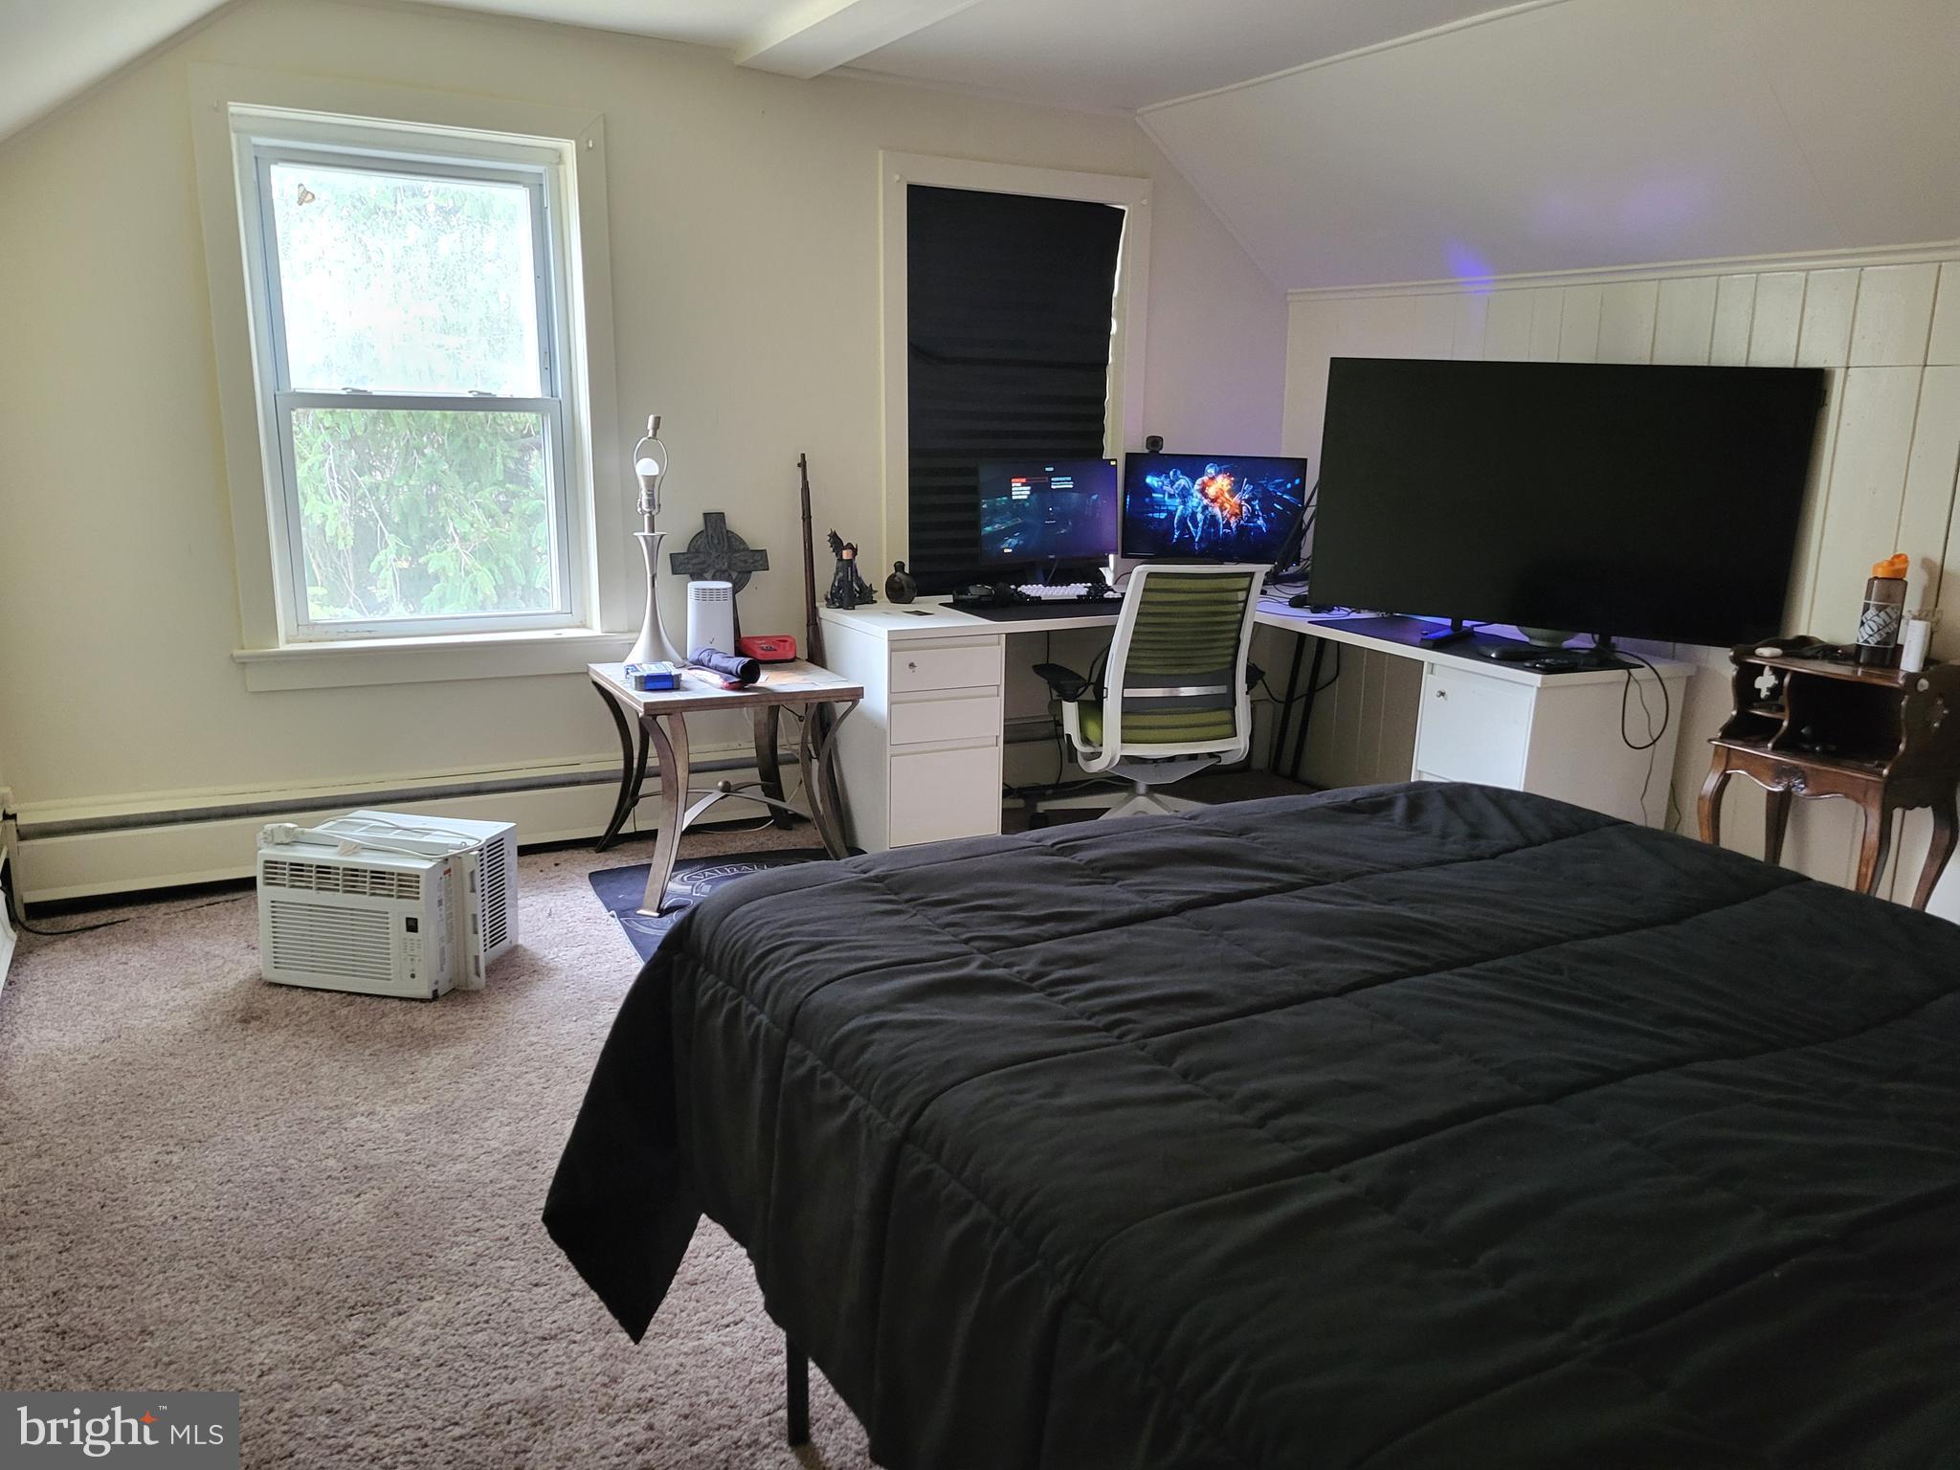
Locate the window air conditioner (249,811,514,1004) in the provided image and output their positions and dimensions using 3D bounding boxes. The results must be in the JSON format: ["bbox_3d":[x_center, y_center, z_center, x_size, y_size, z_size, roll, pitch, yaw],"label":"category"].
[{"bbox_3d":[-1.535,0.438,3.848,0.475,0.344,0.390,4,13,12],"label":"window air conditioner"}]

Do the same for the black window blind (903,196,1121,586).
[{"bbox_3d":[0.137,-1.276,5.606,0.910,1.480,0.050,-6,15,-29],"label":"black window blind"}]

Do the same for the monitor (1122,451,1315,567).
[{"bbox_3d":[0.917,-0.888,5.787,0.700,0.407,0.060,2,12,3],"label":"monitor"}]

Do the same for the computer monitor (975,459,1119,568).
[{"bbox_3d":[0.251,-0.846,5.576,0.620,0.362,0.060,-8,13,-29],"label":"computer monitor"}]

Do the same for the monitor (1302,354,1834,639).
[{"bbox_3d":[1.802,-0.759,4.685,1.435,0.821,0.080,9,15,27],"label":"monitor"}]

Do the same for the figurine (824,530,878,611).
[{"bbox_3d":[-0.454,-0.589,5.236,0.180,0.260,0.130,-2,13,-12],"label":"figurine"}]

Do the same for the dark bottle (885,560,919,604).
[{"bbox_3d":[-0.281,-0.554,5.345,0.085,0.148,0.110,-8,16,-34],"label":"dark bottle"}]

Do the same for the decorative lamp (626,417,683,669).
[{"bbox_3d":[-1.033,-0.615,4.686,0.185,0.800,0.185,-6,15,-29],"label":"decorative lamp"}]

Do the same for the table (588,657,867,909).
[{"bbox_3d":[-0.819,0.115,4.688,0.675,0.615,0.680,-6,15,-29],"label":"table"}]

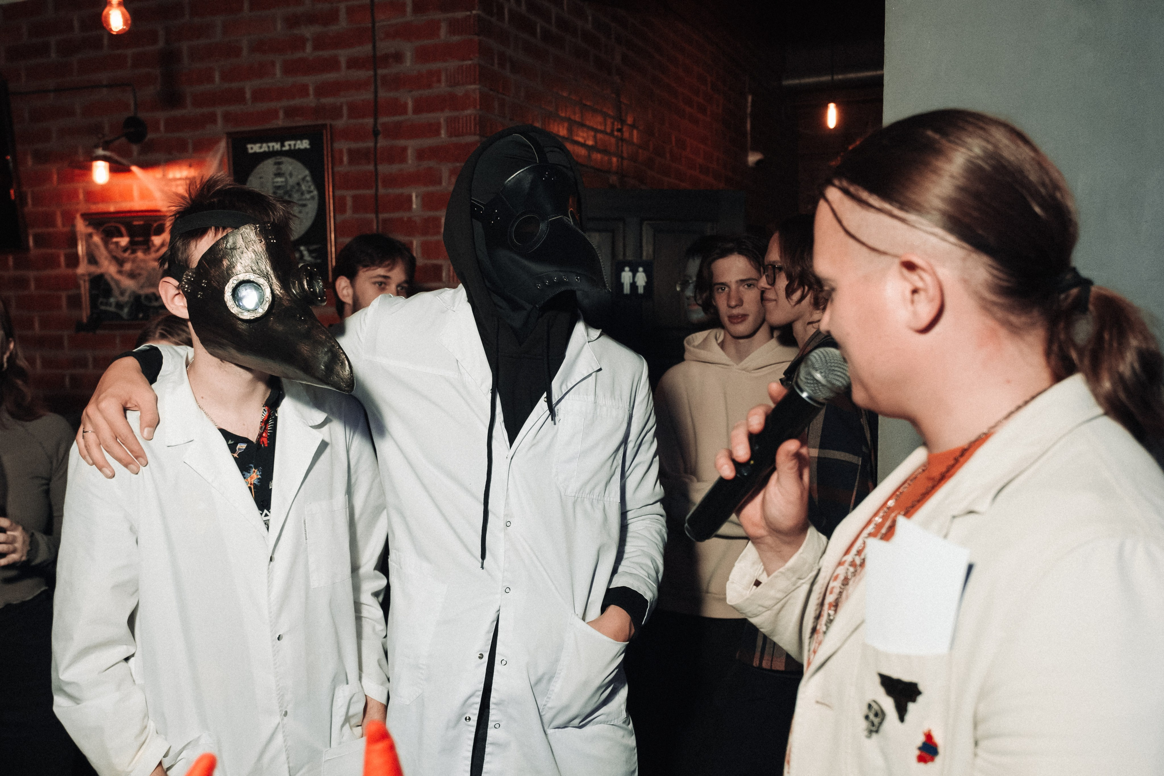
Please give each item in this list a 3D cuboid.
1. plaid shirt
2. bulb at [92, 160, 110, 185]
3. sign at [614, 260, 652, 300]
[{"bbox_3d":[0.535,0.223,2.150,0.330,0.720,0.480,-5,7,-34],"label":"plaid shirt"},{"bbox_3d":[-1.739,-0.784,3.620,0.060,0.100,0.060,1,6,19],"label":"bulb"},{"bbox_3d":[0.188,-0.394,3.670,0.142,0.142,0.006,-2,6,-12],"label":"sign"}]

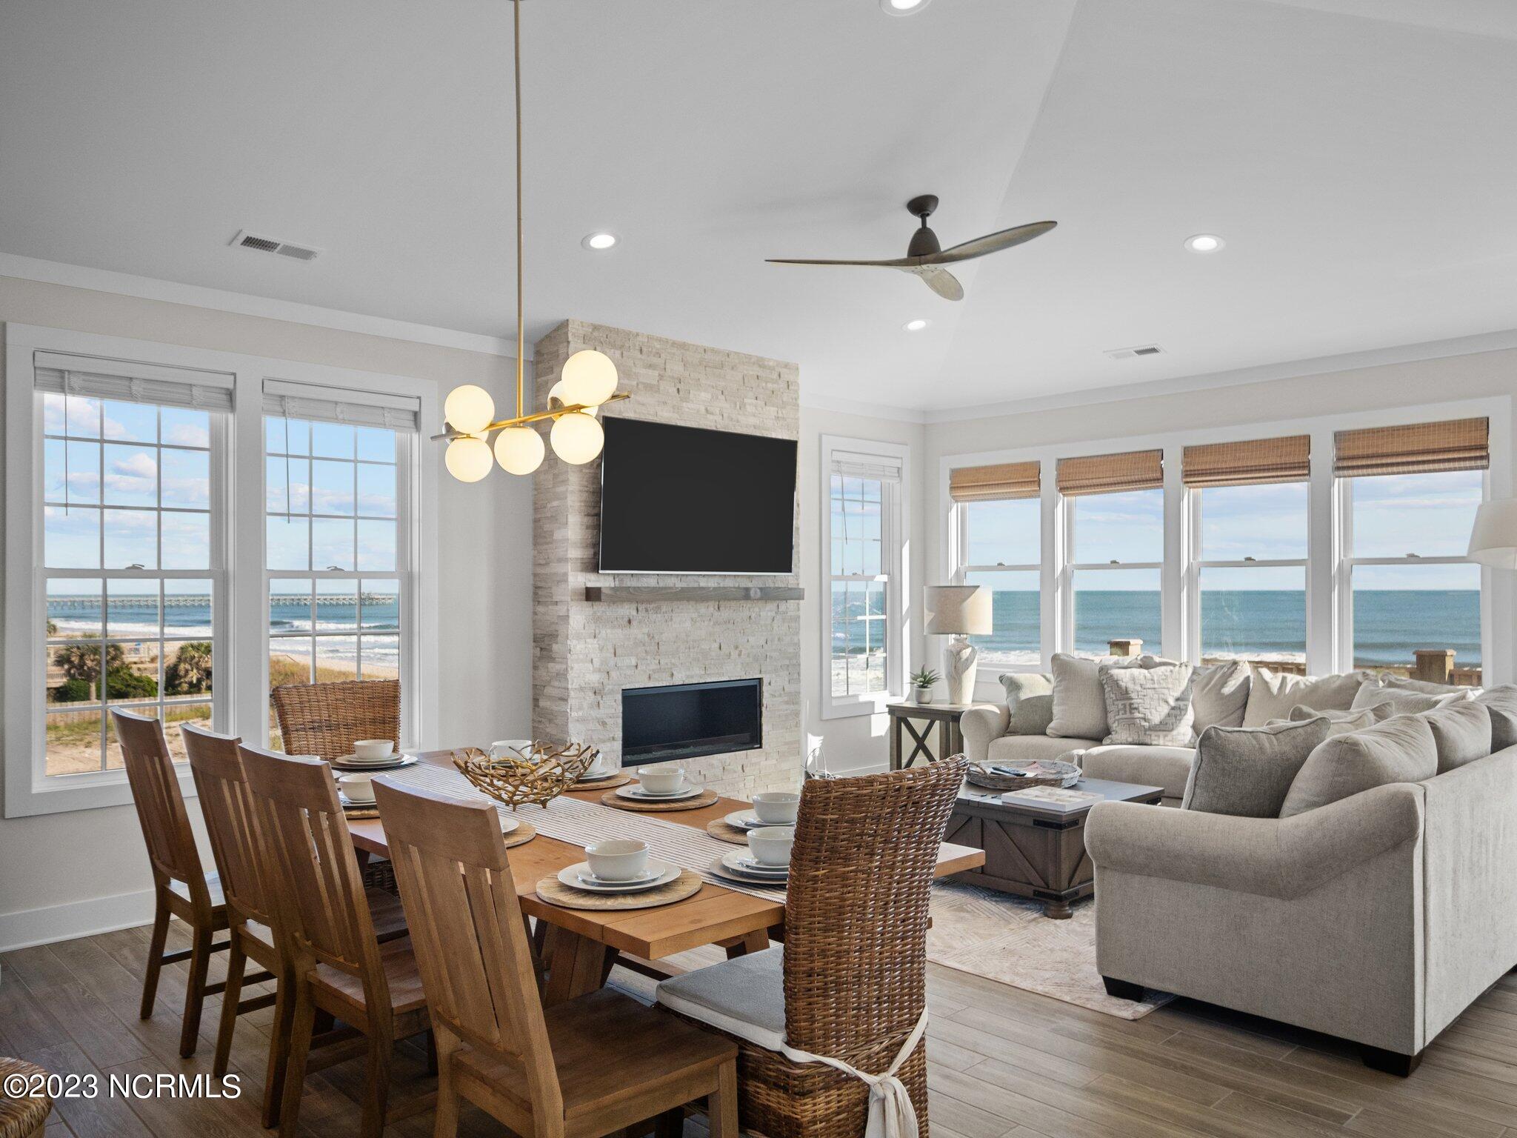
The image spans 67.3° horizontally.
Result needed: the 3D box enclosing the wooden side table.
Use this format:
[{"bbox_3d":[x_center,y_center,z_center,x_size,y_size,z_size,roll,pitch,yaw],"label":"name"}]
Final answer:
[{"bbox_3d":[1.321,1.236,7.769,0.711,0.610,0.557,1,-1,-44],"label":"wooden side table"}]

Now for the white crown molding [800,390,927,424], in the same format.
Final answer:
[{"bbox_3d":[0.683,-1.141,7.948,1.610,0.100,0.047,1,-1,-44],"label":"white crown molding"}]

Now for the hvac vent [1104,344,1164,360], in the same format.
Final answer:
[{"bbox_3d":[2.288,-1.322,6.939,0.335,0.030,0.140,-1,-16,46],"label":"hvac vent"}]

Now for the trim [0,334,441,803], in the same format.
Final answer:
[{"bbox_3d":[-2.295,0.014,5.129,1.860,1.945,0.070,1,-1,-44],"label":"trim"}]

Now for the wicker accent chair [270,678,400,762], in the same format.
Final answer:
[{"bbox_3d":[-1.467,0.968,4.263,0.500,1.040,0.570,1,-1,-44],"label":"wicker accent chair"}]

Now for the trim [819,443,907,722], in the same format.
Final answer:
[{"bbox_3d":[0.764,0.059,8.119,0.950,1.950,0.090,1,-1,-44],"label":"trim"}]

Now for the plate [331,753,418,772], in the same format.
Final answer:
[{"bbox_3d":[-1.431,0.711,4.219,0.326,0.028,0.326,0,-1,0],"label":"plate"}]

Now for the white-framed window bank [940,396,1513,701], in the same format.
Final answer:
[{"bbox_3d":[2.639,-0.037,7.161,0.150,1.643,3.624,1,-1,-44],"label":"white-framed window bank"}]

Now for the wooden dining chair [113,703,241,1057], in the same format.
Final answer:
[{"bbox_3d":[-1.759,0.967,3.717,0.560,1.025,0.480,1,-1,-44],"label":"wooden dining chair"}]

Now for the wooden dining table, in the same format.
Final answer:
[{"bbox_3d":[-0.686,1.093,3.389,1.080,0.760,2.530,1,-1,-44],"label":"wooden dining table"}]

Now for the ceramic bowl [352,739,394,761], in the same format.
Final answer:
[{"bbox_3d":[-1.413,0.667,4.190,0.139,0.062,0.139,0,-1,0],"label":"ceramic bowl"}]

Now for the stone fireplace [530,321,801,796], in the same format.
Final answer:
[{"bbox_3d":[-0.468,0.113,6.636,1.735,2.820,0.370,1,-1,-44],"label":"stone fireplace"}]

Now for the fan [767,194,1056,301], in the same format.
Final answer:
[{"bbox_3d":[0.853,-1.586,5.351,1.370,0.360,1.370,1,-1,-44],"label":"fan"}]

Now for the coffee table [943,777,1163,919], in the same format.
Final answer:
[{"bbox_3d":[1.303,1.262,5.329,0.850,0.460,0.830,1,-1,-44],"label":"coffee table"}]

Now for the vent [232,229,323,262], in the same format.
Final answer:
[{"bbox_3d":[-2.005,-1.346,4.761,0.350,0.025,0.148,1,-15,-44],"label":"vent"}]

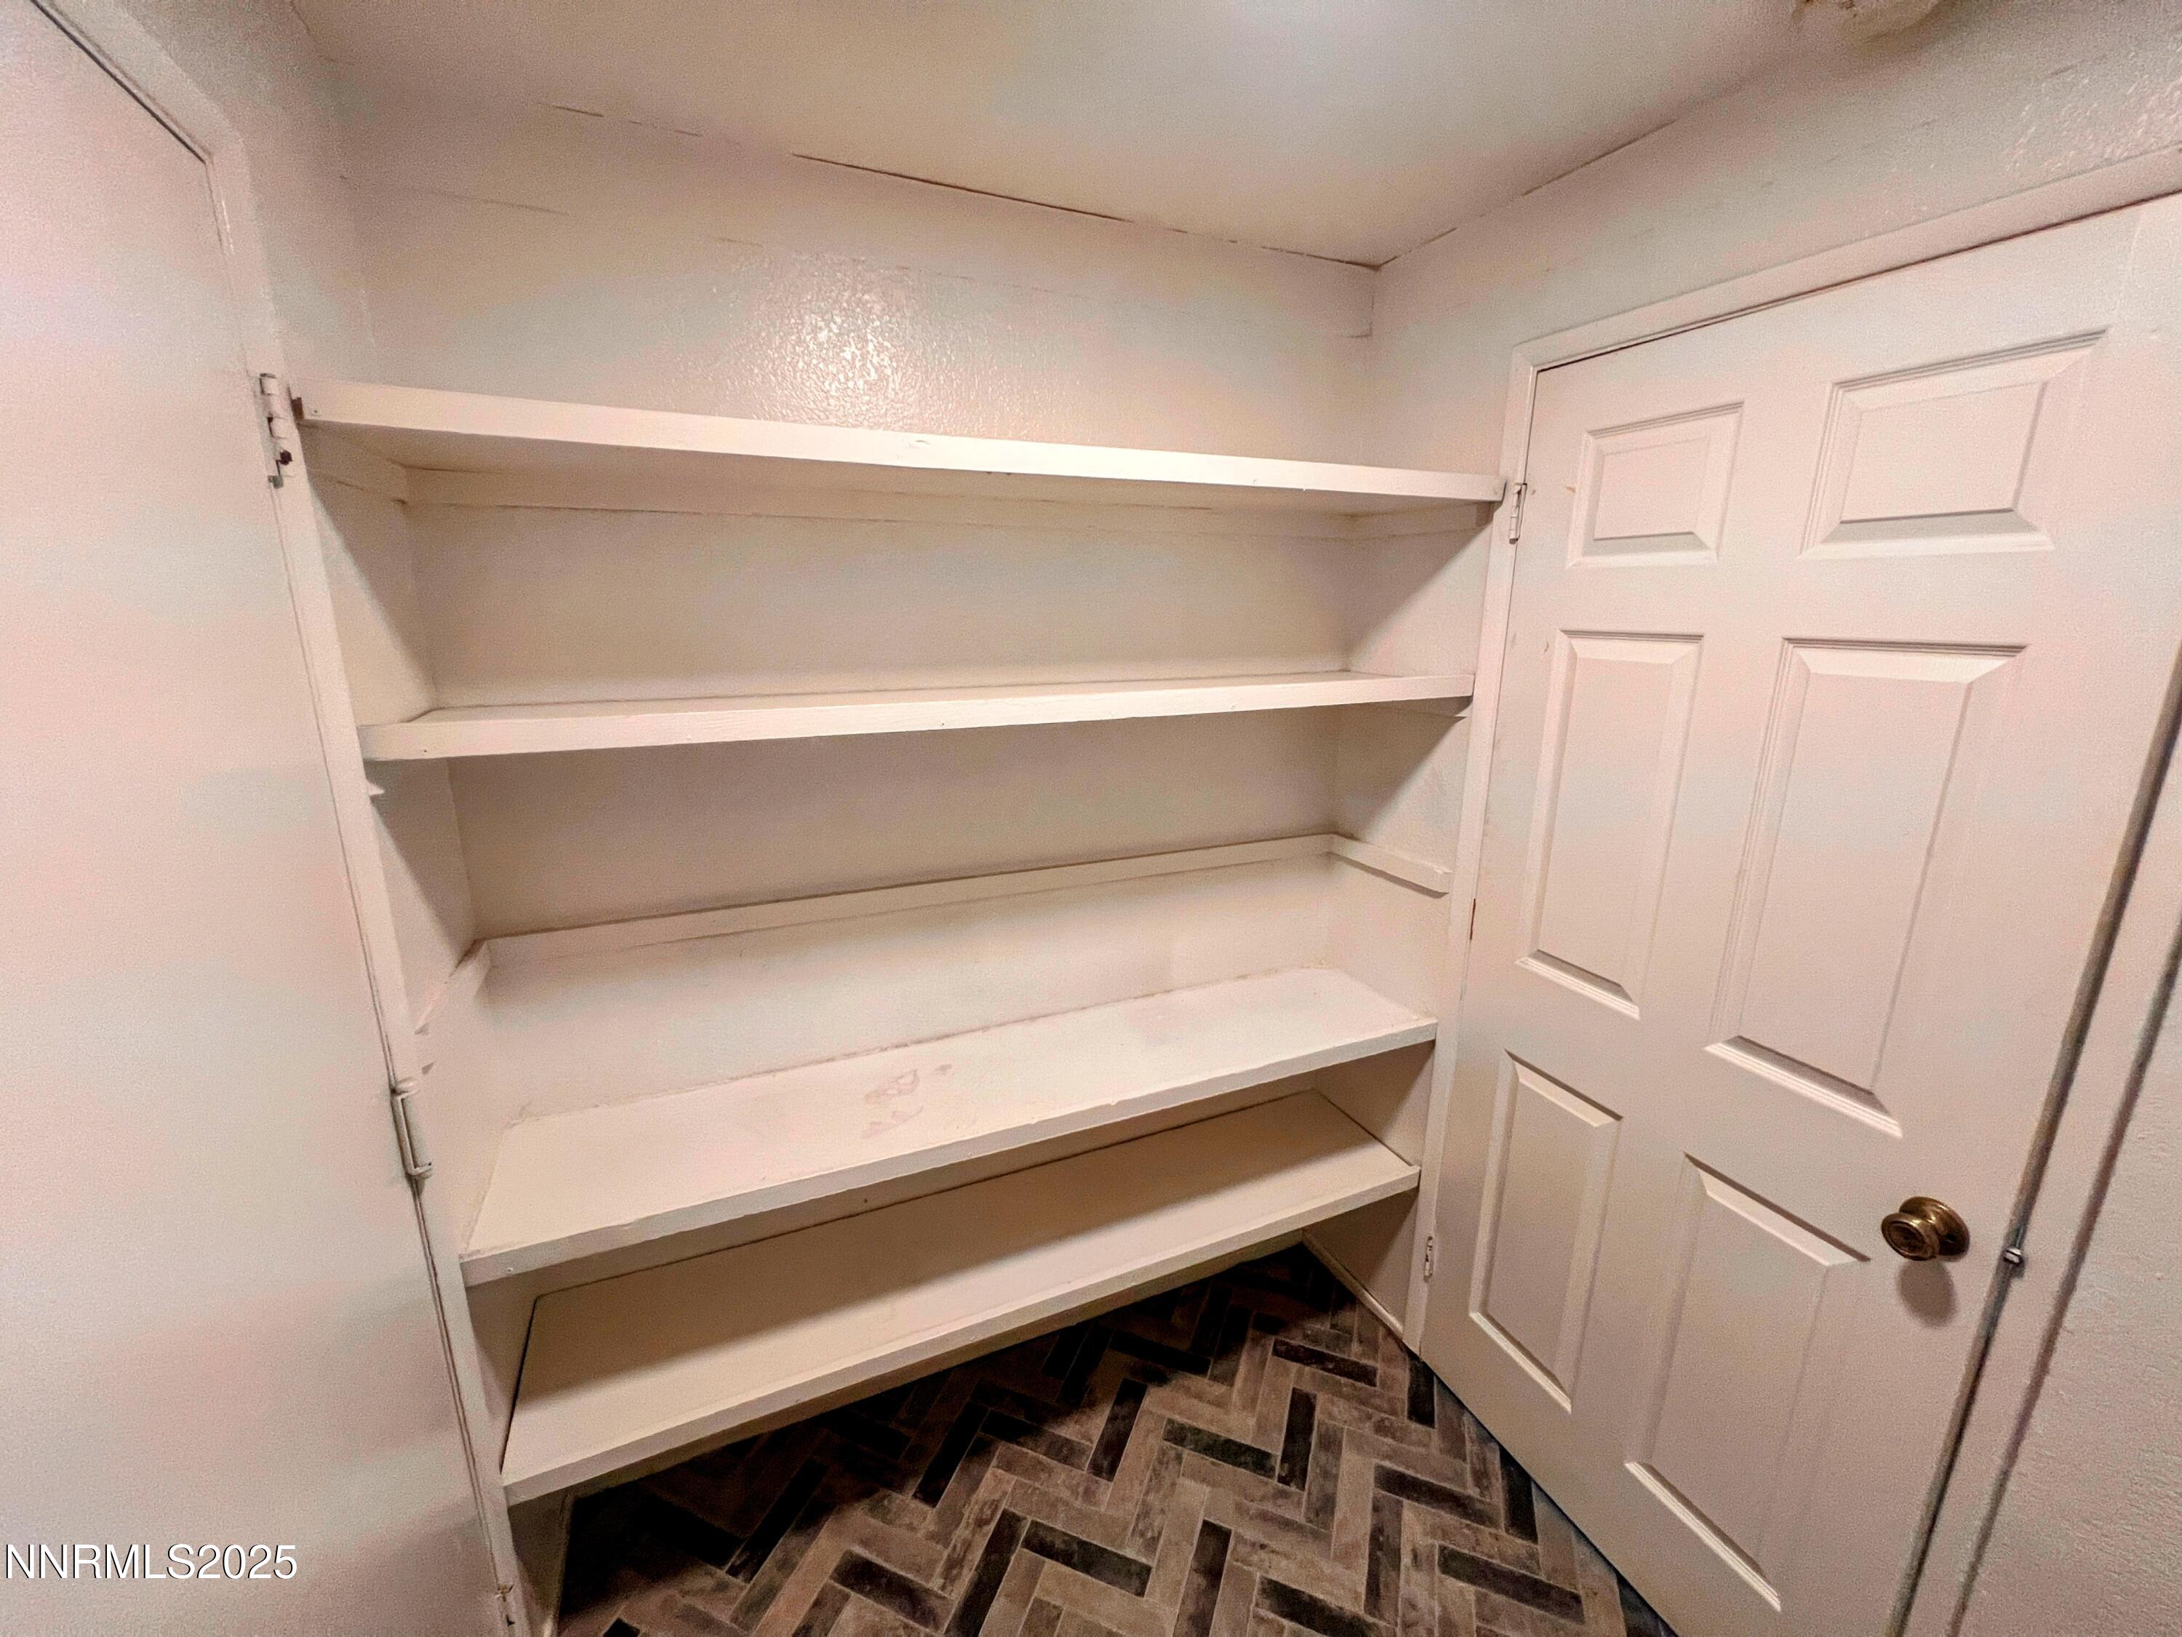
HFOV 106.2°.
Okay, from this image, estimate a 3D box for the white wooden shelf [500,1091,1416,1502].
[{"bbox_3d":[-0.126,0.826,1.615,1.665,0.041,0.350,-6,16,-22],"label":"white wooden shelf"}]

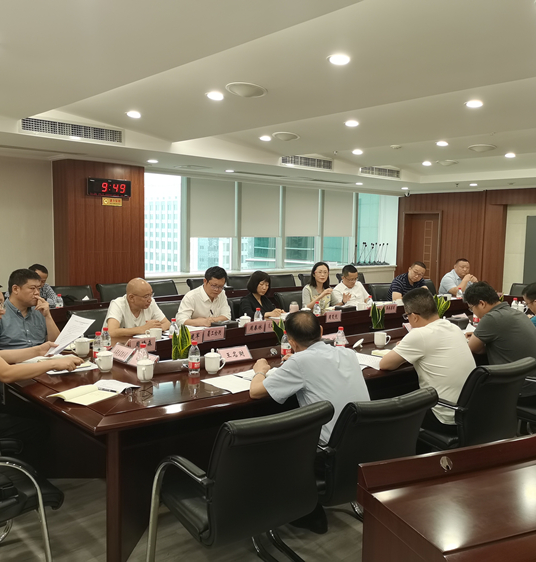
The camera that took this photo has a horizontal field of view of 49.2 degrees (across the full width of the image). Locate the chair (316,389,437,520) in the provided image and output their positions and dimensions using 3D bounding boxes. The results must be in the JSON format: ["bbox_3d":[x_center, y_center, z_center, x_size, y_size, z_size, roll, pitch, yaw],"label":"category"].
[{"bbox_3d":[0.367,0.916,2.720,0.570,0.920,0.620,-2,6,-34],"label":"chair"}]

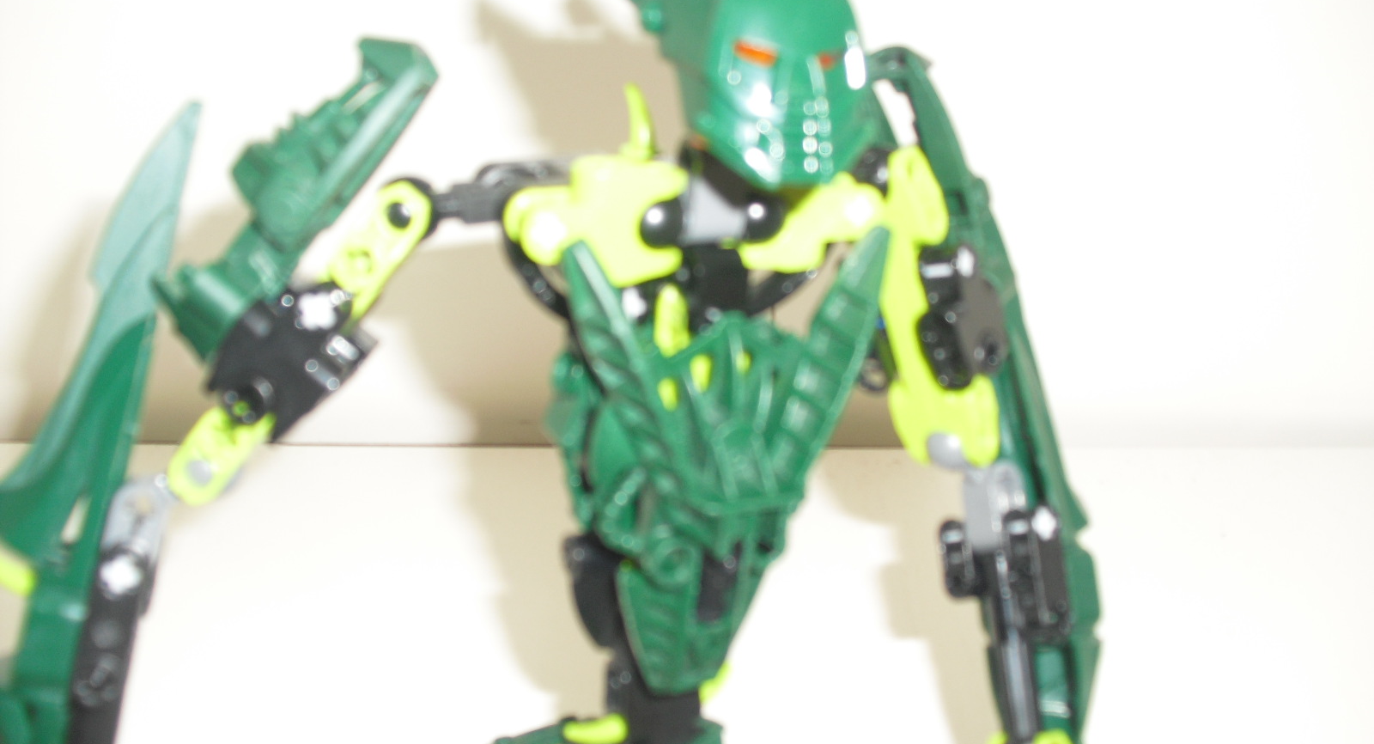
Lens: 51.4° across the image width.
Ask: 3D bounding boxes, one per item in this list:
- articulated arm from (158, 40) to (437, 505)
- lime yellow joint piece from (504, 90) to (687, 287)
[{"bbox_3d":[-0.082,-0.021,0.295,0.044,0.102,0.033,38,3,-3],"label":"articulated arm"},{"bbox_3d":[-0.019,-0.038,0.296,0.034,0.036,0.022,-9,26,-20],"label":"lime yellow joint piece"}]

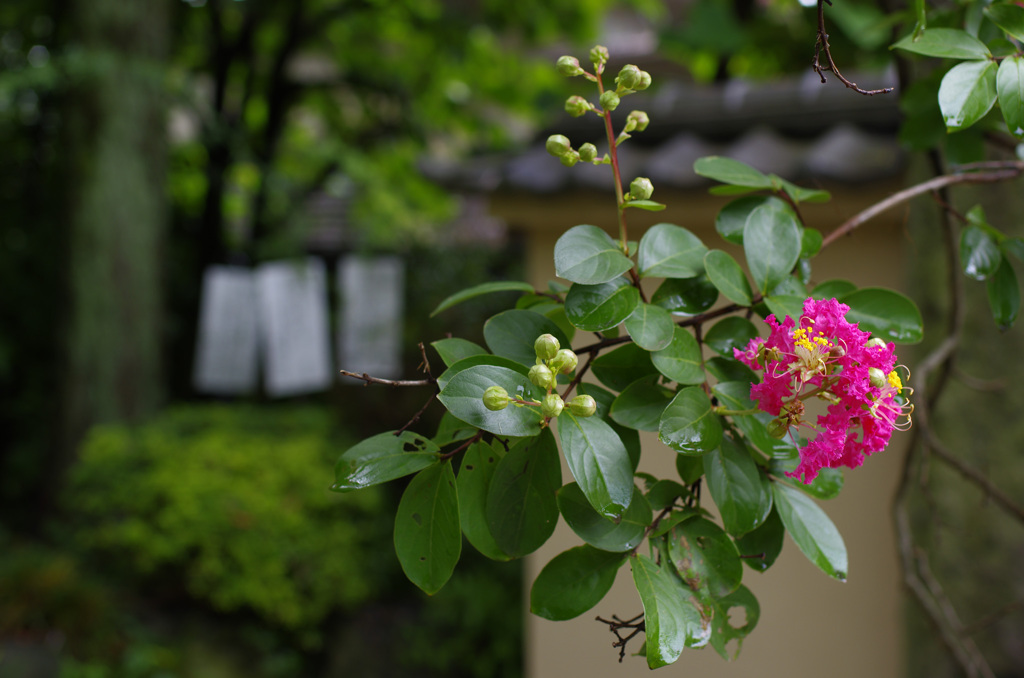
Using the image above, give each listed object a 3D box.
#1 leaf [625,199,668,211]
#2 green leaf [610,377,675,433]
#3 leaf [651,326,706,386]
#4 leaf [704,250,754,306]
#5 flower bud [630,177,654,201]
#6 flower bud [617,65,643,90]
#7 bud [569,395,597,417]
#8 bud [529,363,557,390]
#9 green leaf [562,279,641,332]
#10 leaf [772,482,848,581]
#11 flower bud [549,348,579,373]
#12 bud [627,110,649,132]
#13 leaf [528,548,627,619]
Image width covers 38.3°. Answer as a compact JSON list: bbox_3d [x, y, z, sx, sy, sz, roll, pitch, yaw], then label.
[{"bbox_3d":[0.050,-0.050,0.548,0.016,0.004,0.008,5,14,11],"label":"leaf"},{"bbox_3d":[0.060,0.030,0.674,0.032,0.026,0.007,-17,-25,-2],"label":"green leaf"},{"bbox_3d":[0.072,0.007,0.637,0.024,0.025,0.007,16,-15,24],"label":"leaf"},{"bbox_3d":[0.098,-0.028,0.669,0.031,0.019,0.007,49,2,30],"label":"leaf"},{"bbox_3d":[0.051,-0.059,0.580,0.009,0.010,0.009,23,18,-8],"label":"flower bud"},{"bbox_3d":[0.052,-0.116,0.654,0.011,0.011,0.011,4,-39,-5],"label":"flower bud"},{"bbox_3d":[0.026,0.024,0.535,0.011,0.008,0.008,2,1,21],"label":"bud"},{"bbox_3d":[0.013,0.016,0.644,0.011,0.011,0.012,2,6,17],"label":"bud"},{"bbox_3d":[0.034,-0.012,0.544,0.032,0.018,0.008,-25,-18,-22],"label":"green leaf"},{"bbox_3d":[0.141,0.090,0.695,0.025,0.057,0.009,-27,-14,-37],"label":"leaf"},{"bbox_3d":[0.020,0.009,0.560,0.010,0.009,0.009,-24,-11,27],"label":"flower bud"},{"bbox_3d":[0.056,-0.097,0.655,0.009,0.011,0.009,28,6,0],"label":"bud"},{"bbox_3d":[0.028,0.100,0.600,0.045,0.025,0.006,-29,-30,-13],"label":"leaf"}]

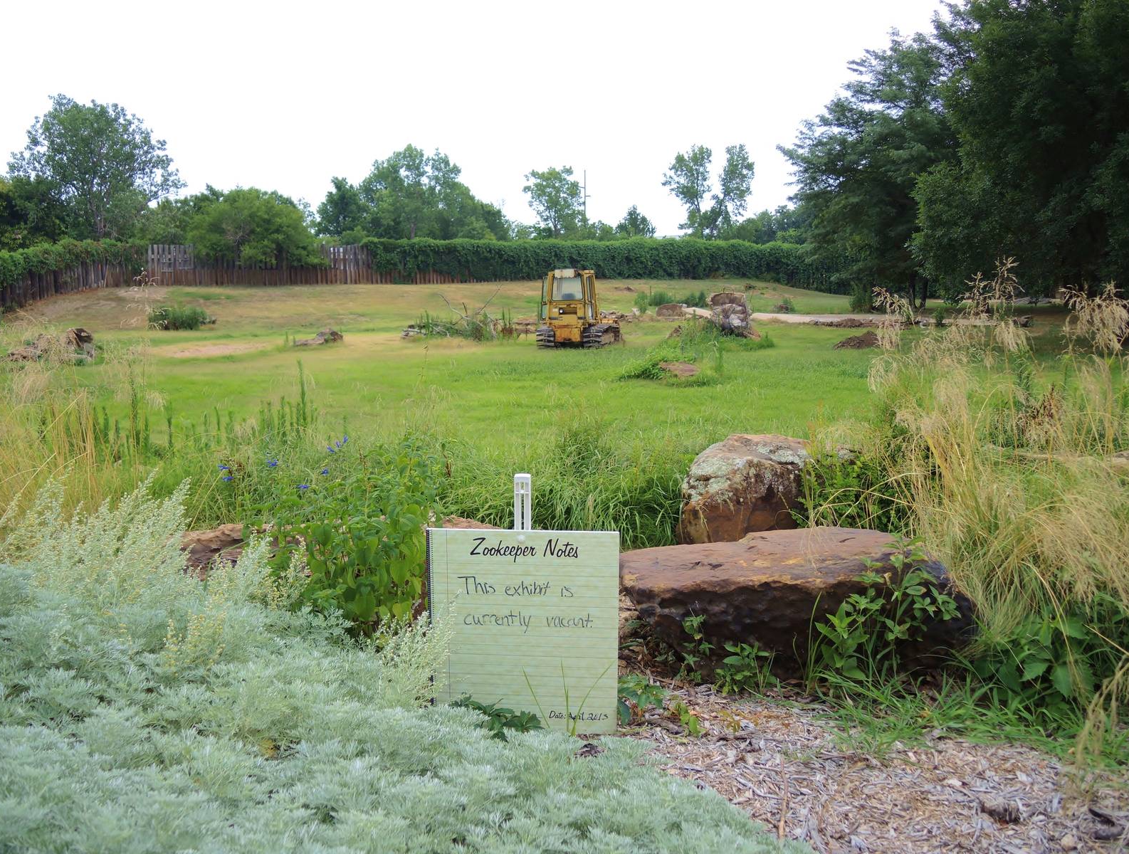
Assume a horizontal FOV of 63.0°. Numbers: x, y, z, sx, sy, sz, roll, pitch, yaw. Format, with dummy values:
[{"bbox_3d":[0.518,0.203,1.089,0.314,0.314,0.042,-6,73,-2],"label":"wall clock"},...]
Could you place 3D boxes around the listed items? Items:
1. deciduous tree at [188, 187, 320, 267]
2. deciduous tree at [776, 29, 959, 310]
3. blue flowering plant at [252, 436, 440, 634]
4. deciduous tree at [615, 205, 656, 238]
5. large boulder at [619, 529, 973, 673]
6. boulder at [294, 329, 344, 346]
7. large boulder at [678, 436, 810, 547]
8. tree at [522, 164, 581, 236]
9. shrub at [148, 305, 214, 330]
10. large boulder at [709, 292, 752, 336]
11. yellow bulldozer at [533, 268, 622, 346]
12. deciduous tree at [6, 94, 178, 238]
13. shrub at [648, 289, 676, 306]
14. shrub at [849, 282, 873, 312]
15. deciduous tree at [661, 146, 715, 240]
[{"bbox_3d":[-18.497,-11.587,54.876,7.900,5.250,7.000,-3,9,-18],"label":"deciduous tree"},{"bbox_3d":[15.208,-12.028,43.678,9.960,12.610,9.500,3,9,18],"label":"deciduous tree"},{"bbox_3d":[-0.877,0.461,3.713,0.770,0.860,0.650,-2,9,-14],"label":"blue flowering plant"},{"bbox_3d":[6.150,-15.750,79.560,3.700,7.600,3.700,0,8,0],"label":"deciduous tree"},{"bbox_3d":[0.970,0.763,4.123,1.500,0.440,0.820,-1,8,-9],"label":"large boulder"},{"bbox_3d":[-9.050,-3.270,33.984,1.800,0.660,1.100,0,8,0],"label":"boulder"},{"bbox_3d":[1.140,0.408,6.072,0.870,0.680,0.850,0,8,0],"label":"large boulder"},{"bbox_3d":[-1.200,-19.659,91.116,6.100,13.000,6.000,0,8,0],"label":"tree"},{"bbox_3d":[-17.000,-4.840,40.728,2.600,1.120,1.700,0,8,0],"label":"shrub"},{"bbox_3d":[6.278,-4.227,34.762,1.650,1.700,1.400,2,9,10],"label":"large boulder"},{"bbox_3d":[0.650,-4.547,35.010,2.600,2.850,4.100,2,9,14],"label":"yellow bulldozer"},{"bbox_3d":[-33.000,-16.306,64.320,12.400,14.100,11.800,0,8,0],"label":"deciduous tree"},{"bbox_3d":[4.796,-6.401,45.557,1.450,0.960,1.200,1,9,6],"label":"shrub"},{"bbox_3d":[13.759,-5.962,42.589,1.230,1.430,1.200,3,9,18],"label":"shrub"},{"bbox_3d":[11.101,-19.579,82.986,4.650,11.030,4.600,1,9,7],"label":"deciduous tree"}]

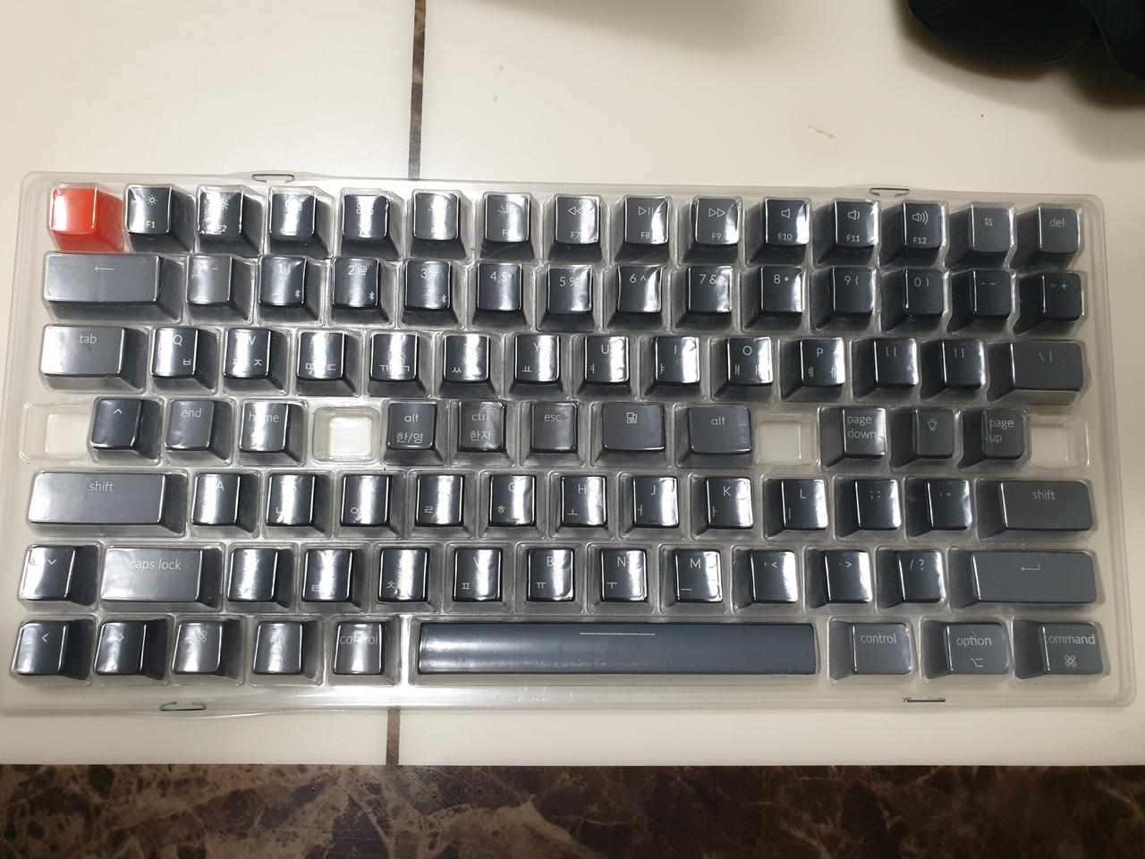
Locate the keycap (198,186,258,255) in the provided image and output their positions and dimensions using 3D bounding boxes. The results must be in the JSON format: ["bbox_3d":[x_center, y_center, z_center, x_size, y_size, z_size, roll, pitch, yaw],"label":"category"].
[{"bbox_3d":[-0.105,-0.063,0.261,0.018,0.011,0.018,1,82,-3],"label":"keycap"}]

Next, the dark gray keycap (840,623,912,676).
[{"bbox_3d":[0.089,0.065,0.251,0.023,0.009,0.018,1,82,-3],"label":"dark gray keycap"}]

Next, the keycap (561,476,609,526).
[{"bbox_3d":[0.003,0.022,0.256,0.018,0.009,0.018,1,82,-3],"label":"keycap"}]

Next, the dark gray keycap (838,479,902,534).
[{"bbox_3d":[0.091,0.024,0.261,0.018,0.009,0.018,1,82,-3],"label":"dark gray keycap"}]

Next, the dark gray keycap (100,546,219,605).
[{"bbox_3d":[-0.119,0.042,0.245,0.032,0.009,0.018,1,82,-3],"label":"dark gray keycap"}]

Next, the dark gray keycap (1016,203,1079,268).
[{"bbox_3d":[0.150,-0.060,0.270,0.018,0.011,0.018,1,82,-3],"label":"dark gray keycap"}]

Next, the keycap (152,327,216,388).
[{"bbox_3d":[-0.117,-0.021,0.256,0.018,0.009,0.018,1,82,-3],"label":"keycap"}]

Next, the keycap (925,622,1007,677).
[{"bbox_3d":[0.117,0.065,0.253,0.023,0.009,0.018,1,82,-3],"label":"keycap"}]

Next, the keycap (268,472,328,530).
[{"bbox_3d":[-0.080,0.022,0.249,0.018,0.009,0.018,1,83,-3],"label":"keycap"}]

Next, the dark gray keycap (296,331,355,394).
[{"bbox_3d":[-0.074,-0.020,0.259,0.018,0.010,0.018,1,82,-3],"label":"dark gray keycap"}]

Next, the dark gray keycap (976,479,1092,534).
[{"bbox_3d":[0.143,0.024,0.263,0.033,0.010,0.018,1,82,-3],"label":"dark gray keycap"}]

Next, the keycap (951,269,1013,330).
[{"bbox_3d":[0.130,-0.041,0.271,0.018,0.011,0.018,1,81,-3],"label":"keycap"}]

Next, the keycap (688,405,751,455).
[{"bbox_3d":[0.043,0.002,0.258,0.023,0.009,0.018,1,83,-3],"label":"keycap"}]

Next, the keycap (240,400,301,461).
[{"bbox_3d":[-0.089,0.000,0.252,0.018,0.009,0.018,1,83,-3],"label":"keycap"}]

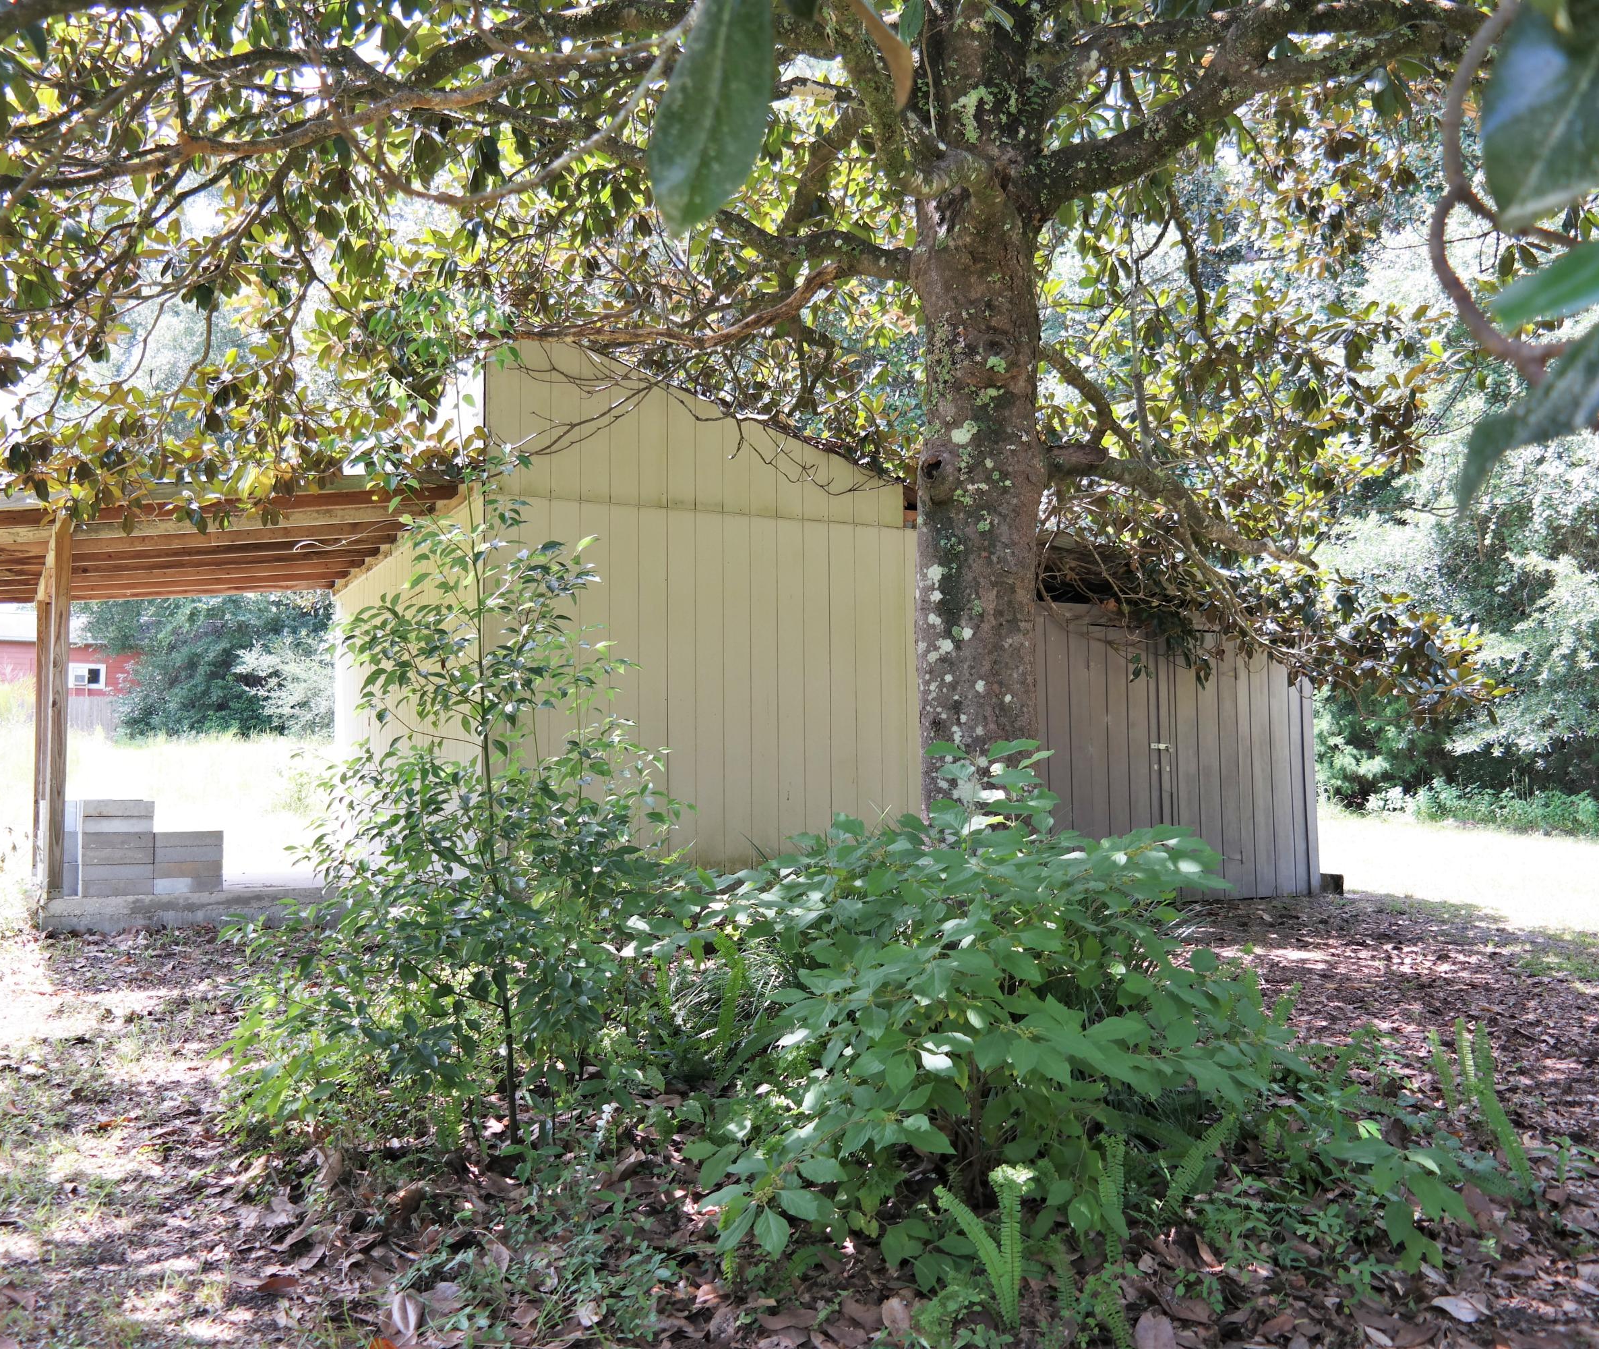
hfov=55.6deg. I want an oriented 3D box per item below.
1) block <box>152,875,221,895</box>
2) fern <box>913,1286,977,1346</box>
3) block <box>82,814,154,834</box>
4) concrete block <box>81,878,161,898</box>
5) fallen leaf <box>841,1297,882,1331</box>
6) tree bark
[{"bbox_3d":[-3.744,1.288,9.284,0.393,0.095,0.194,2,-5,-25],"label":"block"},{"bbox_3d":[0.316,1.386,3.280,0.130,0.110,0.110,-1,-5,6],"label":"fern"},{"bbox_3d":[-4.106,0.907,9.149,0.393,0.095,0.194,2,-5,-25],"label":"block"},{"bbox_3d":[-4.096,1.283,9.120,0.393,0.095,0.194,2,-5,-25],"label":"concrete block"},{"bbox_3d":[0.138,1.417,3.360,0.090,0.045,0.080,-1,-5,2],"label":"fallen leaf"},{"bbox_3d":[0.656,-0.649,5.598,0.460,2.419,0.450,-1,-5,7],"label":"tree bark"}]

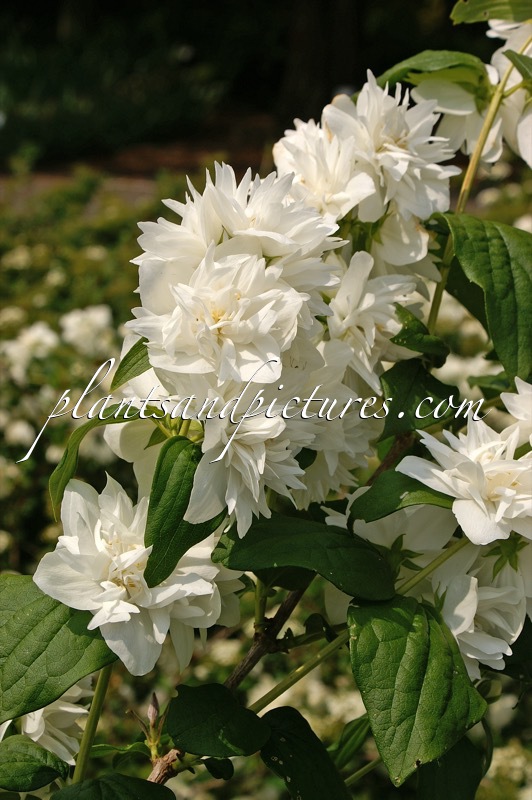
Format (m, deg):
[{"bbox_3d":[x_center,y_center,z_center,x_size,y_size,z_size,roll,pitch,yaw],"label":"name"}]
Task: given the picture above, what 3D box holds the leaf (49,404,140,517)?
[{"bbox_3d":[-0.051,0.019,0.505,0.014,0.043,0.021,40,0,-12],"label":"leaf"}]

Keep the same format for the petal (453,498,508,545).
[{"bbox_3d":[0.069,0.039,0.534,0.018,0.017,0.005,-4,-30,-5],"label":"petal"}]

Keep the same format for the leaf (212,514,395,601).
[{"bbox_3d":[0.012,0.051,0.539,0.058,0.013,0.029,13,45,12],"label":"leaf"}]

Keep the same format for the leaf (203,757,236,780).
[{"bbox_3d":[-0.015,0.122,0.550,0.011,0.004,0.009,22,59,21],"label":"leaf"}]

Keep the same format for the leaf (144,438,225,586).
[{"bbox_3d":[-0.024,0.033,0.490,0.022,0.046,0.017,10,-6,14],"label":"leaf"}]

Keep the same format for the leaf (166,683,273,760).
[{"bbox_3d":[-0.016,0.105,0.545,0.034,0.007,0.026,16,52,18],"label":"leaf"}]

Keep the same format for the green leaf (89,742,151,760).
[{"bbox_3d":[-0.050,0.119,0.566,0.020,0.005,0.012,-3,18,-15],"label":"green leaf"}]

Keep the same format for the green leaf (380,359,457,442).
[{"bbox_3d":[0.048,0.001,0.530,0.025,0.029,0.014,31,9,4],"label":"green leaf"}]

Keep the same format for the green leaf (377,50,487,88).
[{"bbox_3d":[0.055,-0.113,0.576,0.042,0.009,0.025,-12,24,-12],"label":"green leaf"}]

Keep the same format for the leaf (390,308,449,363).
[{"bbox_3d":[0.052,-0.022,0.566,0.018,0.009,0.017,7,34,-28],"label":"leaf"}]

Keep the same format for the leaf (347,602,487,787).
[{"bbox_3d":[0.048,0.093,0.534,0.042,0.059,0.014,7,-15,2],"label":"leaf"}]

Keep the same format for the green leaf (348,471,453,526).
[{"bbox_3d":[0.044,0.033,0.545,0.035,0.009,0.019,-12,44,-15],"label":"green leaf"}]

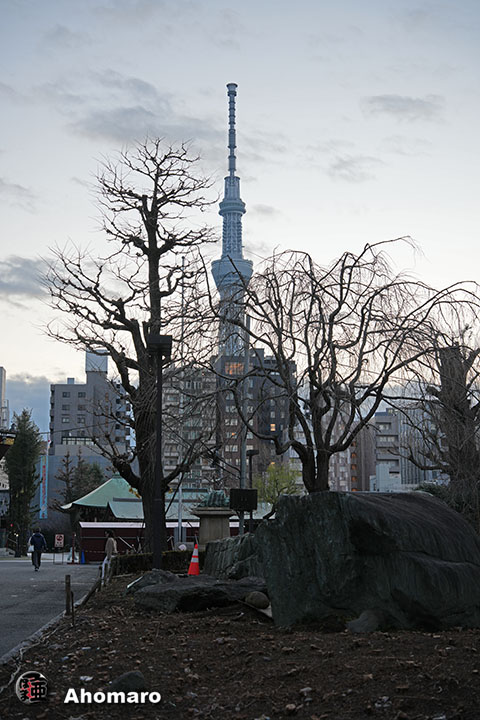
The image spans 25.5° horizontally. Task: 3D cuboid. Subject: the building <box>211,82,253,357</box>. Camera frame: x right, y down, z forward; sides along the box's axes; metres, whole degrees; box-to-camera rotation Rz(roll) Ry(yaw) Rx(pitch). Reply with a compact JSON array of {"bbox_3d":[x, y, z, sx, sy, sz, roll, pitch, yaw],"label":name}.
[{"bbox_3d":[-9.947,-78.773,1444.259,66.000,634.000,66.000,0,-9,0],"label":"building"}]

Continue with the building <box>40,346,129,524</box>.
[{"bbox_3d":[-35.624,20.348,245.980,20.000,43.000,18.000,0,-9,0],"label":"building"}]

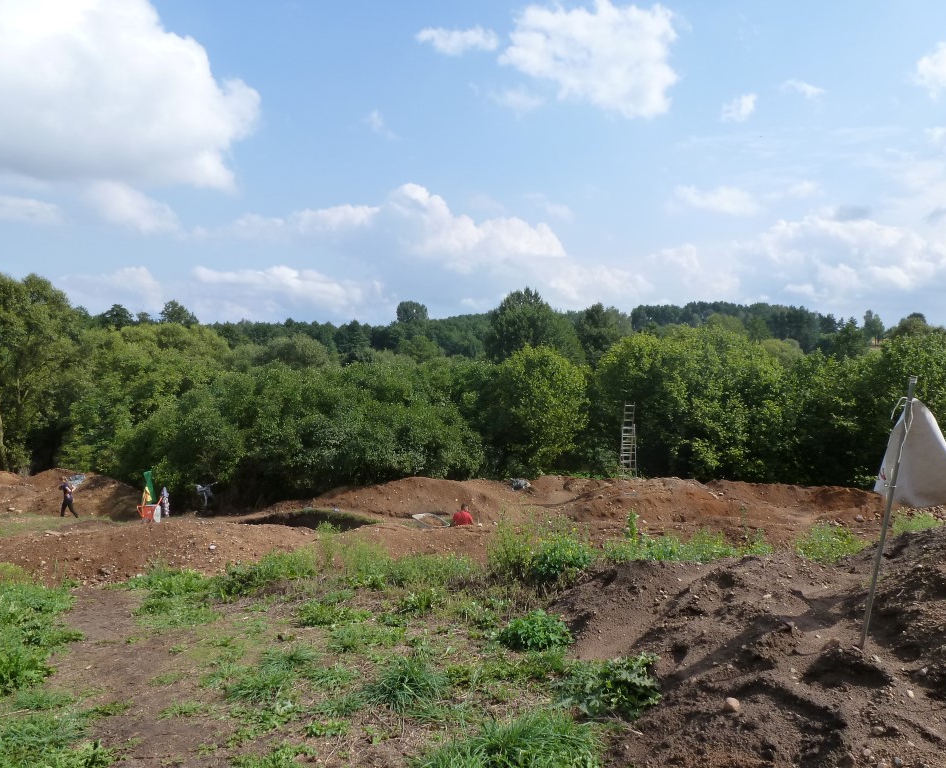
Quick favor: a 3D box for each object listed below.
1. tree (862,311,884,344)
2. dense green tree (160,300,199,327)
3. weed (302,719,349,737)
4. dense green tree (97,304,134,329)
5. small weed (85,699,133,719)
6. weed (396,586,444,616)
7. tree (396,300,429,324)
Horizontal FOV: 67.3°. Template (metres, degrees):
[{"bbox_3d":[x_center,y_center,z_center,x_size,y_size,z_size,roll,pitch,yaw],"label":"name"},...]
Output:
[{"bbox_3d":[101.535,-14.108,180.000,5.902,9.051,5.902,0,1,0],"label":"tree"},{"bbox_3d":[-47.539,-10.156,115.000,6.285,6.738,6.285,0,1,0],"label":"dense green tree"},{"bbox_3d":[-0.870,2.010,4.190,0.275,0.085,0.210,0,1,0],"label":"weed"},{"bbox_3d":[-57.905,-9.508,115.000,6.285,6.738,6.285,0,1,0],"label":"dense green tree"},{"bbox_3d":[-2.304,2.035,4.475,0.293,0.085,0.210,0,1,0],"label":"small weed"},{"bbox_3d":[-0.546,2.243,7.382,0.504,0.265,0.360,0,1,0],"label":"weed"},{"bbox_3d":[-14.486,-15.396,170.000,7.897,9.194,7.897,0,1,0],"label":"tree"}]

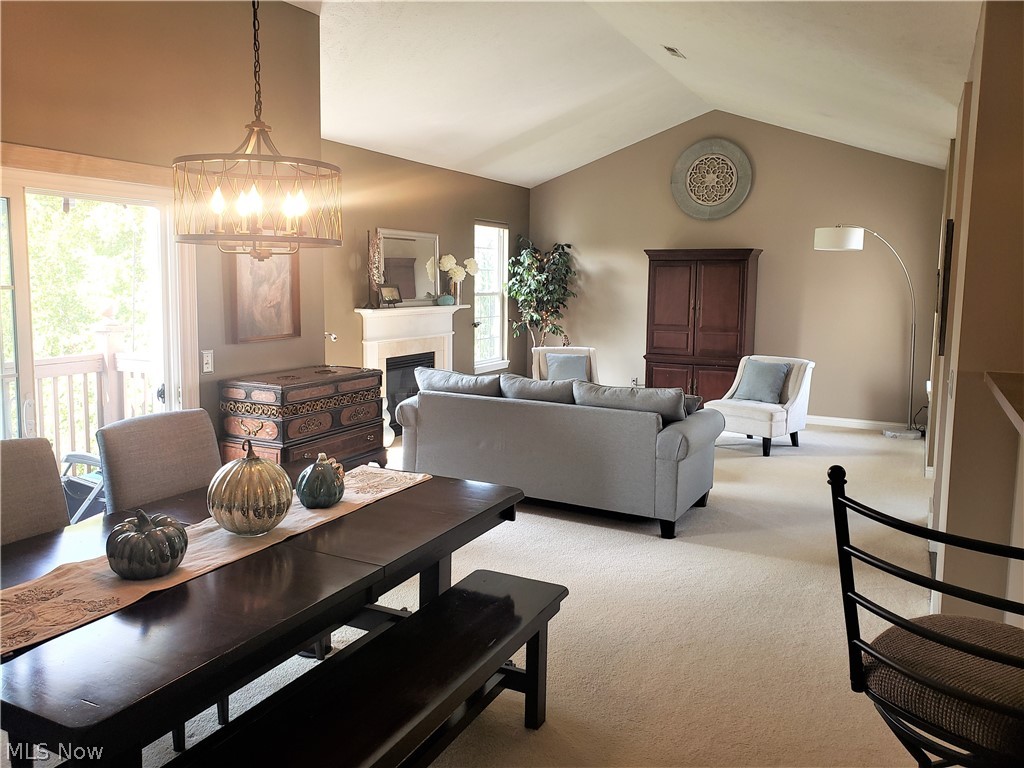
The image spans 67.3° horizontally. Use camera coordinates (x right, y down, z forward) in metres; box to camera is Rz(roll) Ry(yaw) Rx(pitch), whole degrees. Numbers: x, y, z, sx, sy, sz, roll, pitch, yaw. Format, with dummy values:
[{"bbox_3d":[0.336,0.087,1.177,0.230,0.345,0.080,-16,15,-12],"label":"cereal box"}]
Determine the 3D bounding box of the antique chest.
[{"bbox_3d":[-1.195,0.452,4.506,0.520,1.015,0.840,5,9,27],"label":"antique chest"}]

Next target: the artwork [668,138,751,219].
[{"bbox_3d":[2.232,-2.305,8.644,0.915,0.916,0.050,5,9,27],"label":"artwork"}]

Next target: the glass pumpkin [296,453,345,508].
[{"bbox_3d":[-0.669,0.340,2.707,0.158,0.190,0.158,1,8,0],"label":"glass pumpkin"}]

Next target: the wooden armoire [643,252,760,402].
[{"bbox_3d":[2.117,-0.526,8.605,1.130,1.905,0.650,5,9,27],"label":"wooden armoire"}]

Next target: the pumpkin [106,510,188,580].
[{"bbox_3d":[-0.983,0.431,2.079,0.195,0.175,0.195,3,8,16],"label":"pumpkin"}]

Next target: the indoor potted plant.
[{"bbox_3d":[0.379,-0.705,9.172,0.850,2.070,0.820,2,8,10],"label":"indoor potted plant"}]

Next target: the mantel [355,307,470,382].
[{"bbox_3d":[-0.933,-0.106,7.560,0.200,1.295,1.640,5,9,27],"label":"mantel"}]

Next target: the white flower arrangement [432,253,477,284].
[{"bbox_3d":[-0.582,-1.204,7.993,0.260,0.340,0.440,5,9,27],"label":"white flower arrangement"}]

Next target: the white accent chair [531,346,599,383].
[{"bbox_3d":[0.577,0.010,8.609,0.730,0.810,0.760,1,8,0],"label":"white accent chair"}]

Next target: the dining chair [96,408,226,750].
[{"bbox_3d":[-1.143,0.658,2.954,0.570,1.030,0.530,4,8,22],"label":"dining chair"}]

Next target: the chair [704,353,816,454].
[{"bbox_3d":[2.366,0.190,7.432,0.770,0.810,0.740,-7,11,-44],"label":"chair"}]

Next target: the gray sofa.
[{"bbox_3d":[0.310,0.388,5.596,2.220,0.875,0.930,5,9,27],"label":"gray sofa"}]

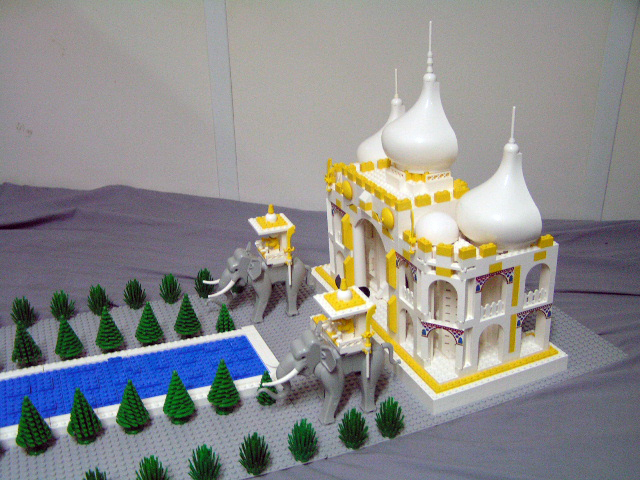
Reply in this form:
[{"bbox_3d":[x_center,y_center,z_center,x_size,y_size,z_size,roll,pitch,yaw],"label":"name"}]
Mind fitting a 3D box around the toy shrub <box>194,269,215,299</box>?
[{"bbox_3d":[-0.167,0.062,1.018,0.030,0.044,0.030,-9,24,-22],"label":"toy shrub"}]

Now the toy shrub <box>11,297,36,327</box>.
[{"bbox_3d":[-0.386,0.092,0.914,0.029,0.044,0.029,-8,25,-20],"label":"toy shrub"}]

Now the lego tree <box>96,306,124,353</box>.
[{"bbox_3d":[-0.258,0.108,0.858,0.035,0.063,0.035,-8,25,-20],"label":"lego tree"}]

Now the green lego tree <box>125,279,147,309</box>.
[{"bbox_3d":[-0.258,0.074,0.978,0.030,0.044,0.030,-9,24,-22],"label":"green lego tree"}]

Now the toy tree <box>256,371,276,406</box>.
[{"bbox_3d":[-0.059,0.162,0.774,0.021,0.040,0.021,1,23,0],"label":"toy tree"}]

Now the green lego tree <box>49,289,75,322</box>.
[{"bbox_3d":[-0.344,0.087,0.939,0.030,0.044,0.030,-9,24,-22],"label":"green lego tree"}]

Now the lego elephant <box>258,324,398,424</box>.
[{"bbox_3d":[0.011,0.140,0.758,0.162,0.107,0.055,-12,26,-20],"label":"lego elephant"}]

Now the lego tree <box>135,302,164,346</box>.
[{"bbox_3d":[-0.215,0.105,0.881,0.035,0.062,0.035,-9,24,-22],"label":"lego tree"}]

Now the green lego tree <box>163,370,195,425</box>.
[{"bbox_3d":[-0.149,0.164,0.742,0.035,0.062,0.035,-9,24,-22],"label":"green lego tree"}]

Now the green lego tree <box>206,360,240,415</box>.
[{"bbox_3d":[-0.104,0.157,0.759,0.035,0.062,0.035,1,23,0],"label":"green lego tree"}]

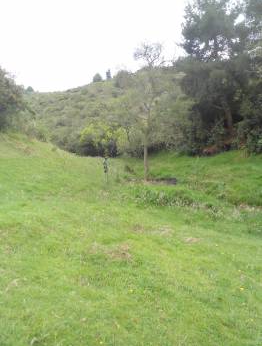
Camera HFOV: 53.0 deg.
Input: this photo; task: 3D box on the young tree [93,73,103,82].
[{"bbox_3d":[-9.507,-27.265,75.000,2.600,2.800,2.500,0,3,0],"label":"young tree"}]

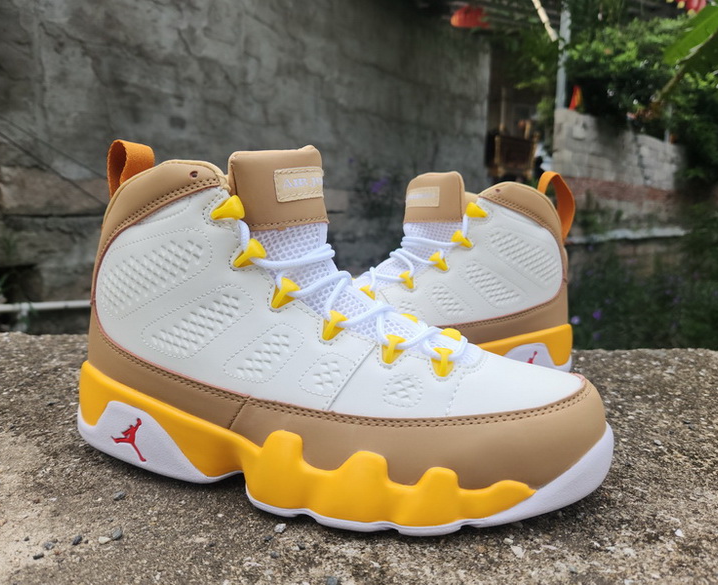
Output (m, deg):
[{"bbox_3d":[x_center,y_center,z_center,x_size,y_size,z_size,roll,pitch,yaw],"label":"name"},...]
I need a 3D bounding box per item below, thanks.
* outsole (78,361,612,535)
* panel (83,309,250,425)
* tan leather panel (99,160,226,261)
[{"bbox_3d":[-0.019,0.072,0.288,0.300,0.052,0.110,4,10,14],"label":"outsole"},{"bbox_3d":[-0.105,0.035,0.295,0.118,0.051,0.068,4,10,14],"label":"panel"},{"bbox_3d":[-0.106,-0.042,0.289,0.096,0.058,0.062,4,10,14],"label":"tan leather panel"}]

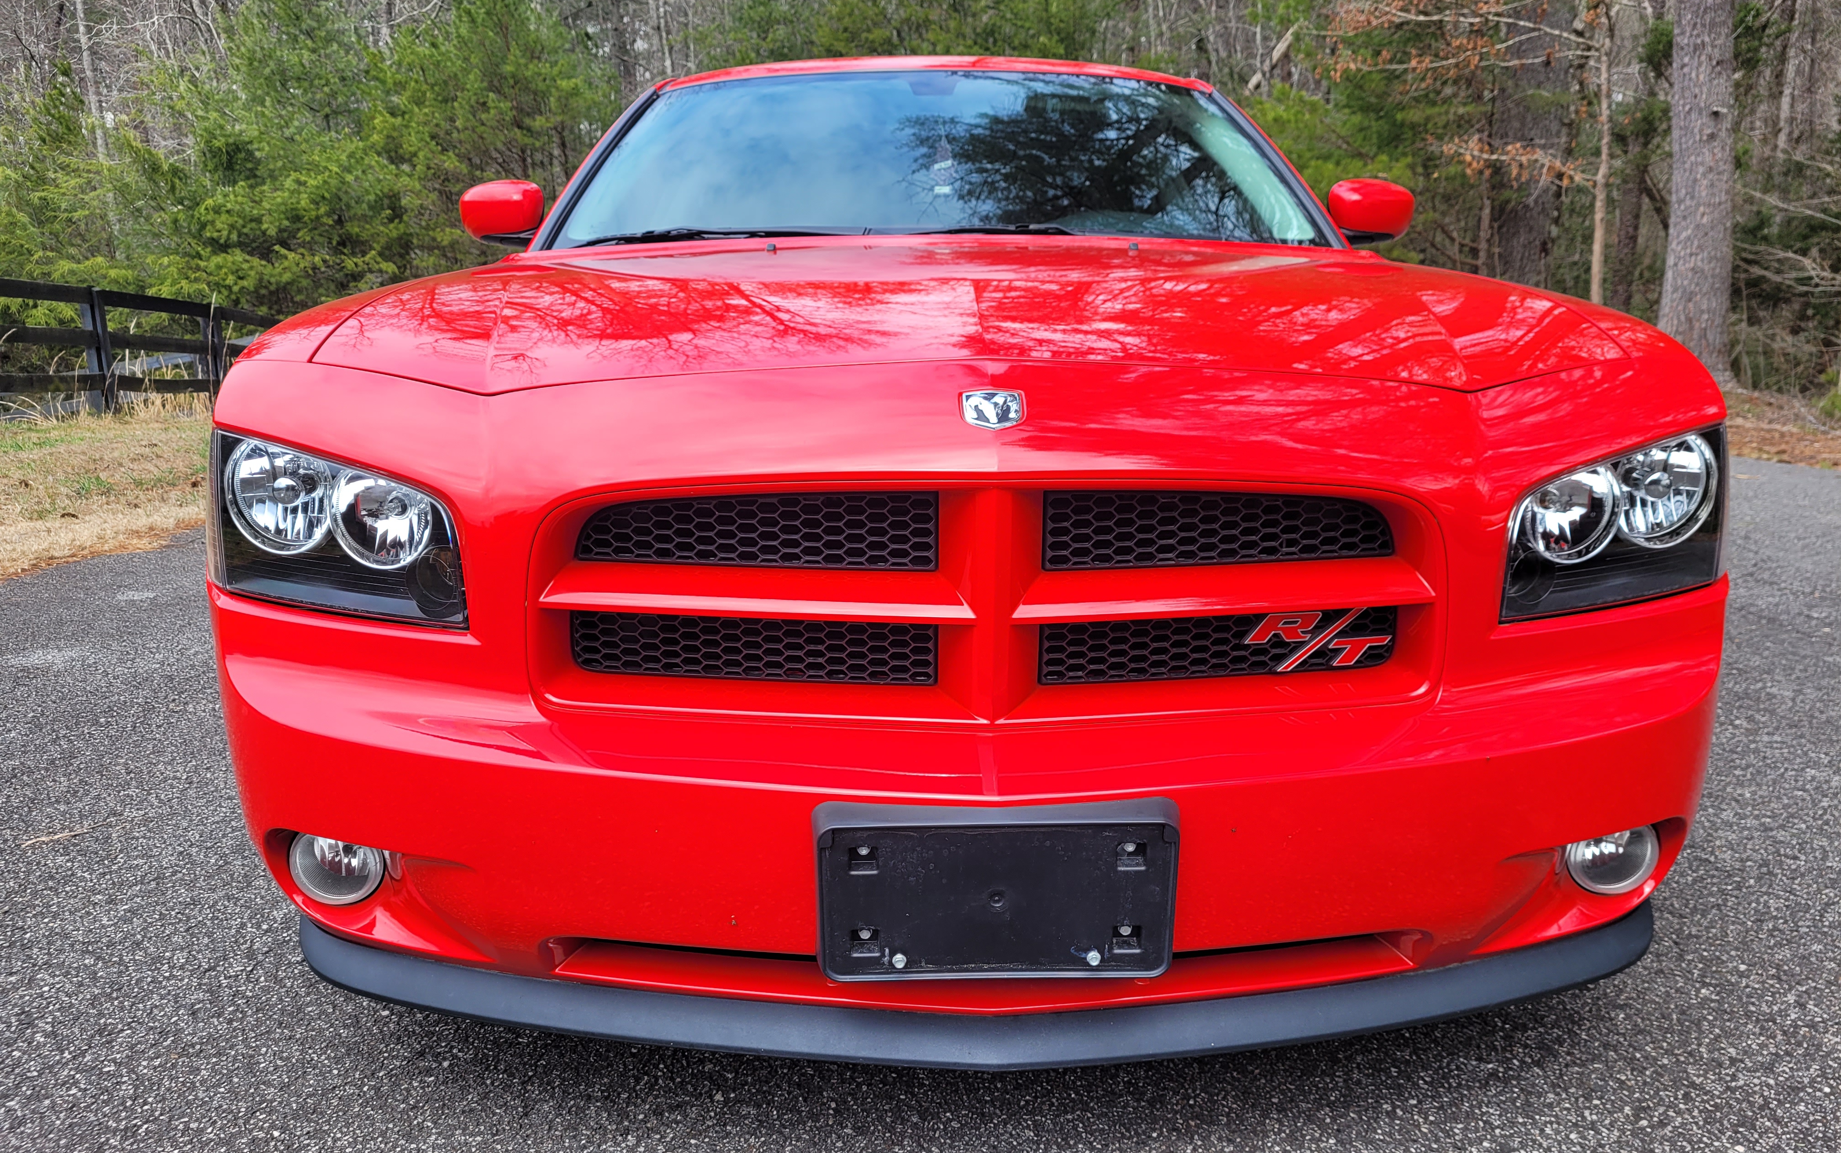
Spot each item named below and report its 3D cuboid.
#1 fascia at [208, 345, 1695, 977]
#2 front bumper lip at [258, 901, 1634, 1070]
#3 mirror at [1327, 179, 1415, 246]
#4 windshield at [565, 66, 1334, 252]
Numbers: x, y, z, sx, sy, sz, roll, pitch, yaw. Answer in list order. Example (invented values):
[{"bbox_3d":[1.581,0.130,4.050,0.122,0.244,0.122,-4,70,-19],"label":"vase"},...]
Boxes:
[{"bbox_3d":[0.061,0.084,1.496,1.830,0.610,0.560,0,11,-1],"label":"fascia"},{"bbox_3d":[0.062,0.390,1.466,1.530,0.090,0.390,0,11,-1],"label":"front bumper lip"},{"bbox_3d":[1.008,-0.817,3.090,0.220,0.155,0.160,0,11,-1],"label":"mirror"},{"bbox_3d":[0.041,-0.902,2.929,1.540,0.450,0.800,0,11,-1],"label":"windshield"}]

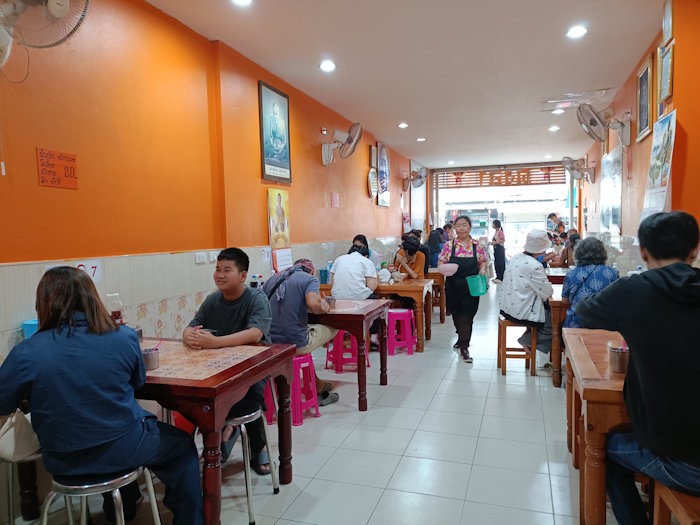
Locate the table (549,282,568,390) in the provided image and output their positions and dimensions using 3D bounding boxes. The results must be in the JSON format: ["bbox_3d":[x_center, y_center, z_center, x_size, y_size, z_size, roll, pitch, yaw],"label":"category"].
[{"bbox_3d":[2.289,0.652,4.766,0.820,0.740,1.200,0,4,19],"label":"table"}]

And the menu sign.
[{"bbox_3d":[-1.555,-0.497,2.704,0.010,0.195,0.245,0,4,19],"label":"menu sign"}]

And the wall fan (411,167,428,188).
[{"bbox_3d":[1.396,-1.741,10.400,0.430,0.500,0.470,-1,3,9],"label":"wall fan"}]

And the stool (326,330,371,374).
[{"bbox_3d":[-0.036,0.823,5.066,0.330,0.455,0.330,-3,4,-28],"label":"stool"}]

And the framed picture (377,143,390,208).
[{"bbox_3d":[0.618,-1.531,8.902,0.040,1.050,0.750,0,4,19],"label":"framed picture"}]

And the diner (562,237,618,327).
[{"bbox_3d":[1.917,0.441,4.054,0.470,1.260,0.700,0,4,19],"label":"diner"}]

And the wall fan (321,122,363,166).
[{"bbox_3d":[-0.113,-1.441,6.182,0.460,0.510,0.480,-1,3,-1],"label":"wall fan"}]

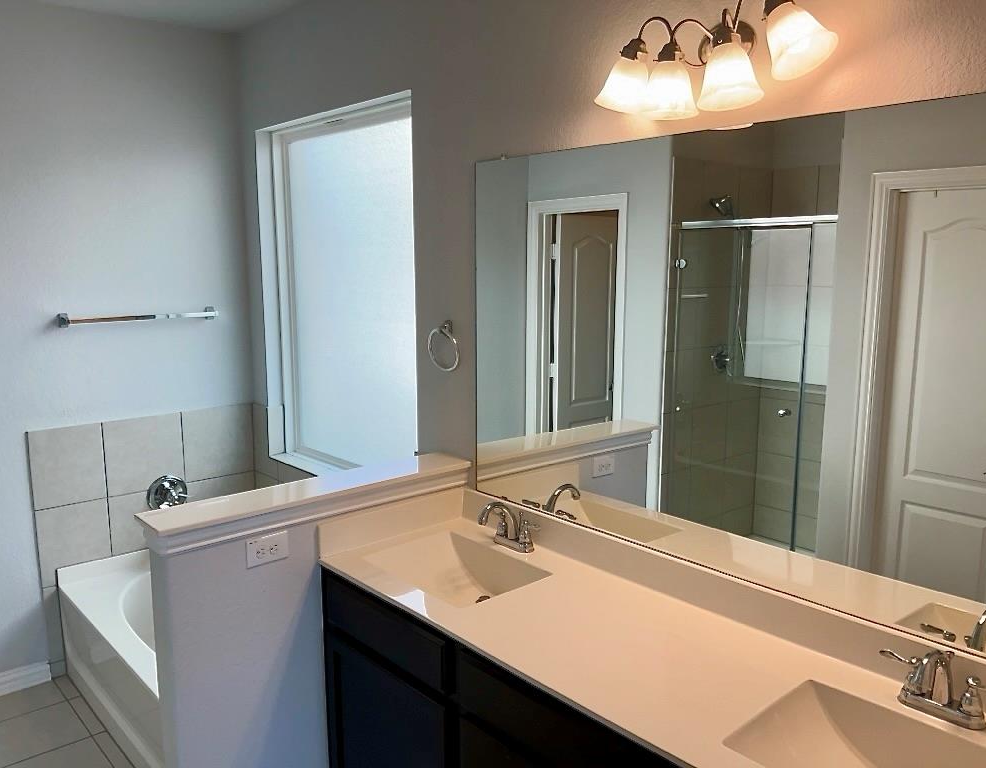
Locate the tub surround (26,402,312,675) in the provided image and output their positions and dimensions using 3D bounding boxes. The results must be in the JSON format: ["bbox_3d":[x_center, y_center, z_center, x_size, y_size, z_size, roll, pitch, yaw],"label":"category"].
[{"bbox_3d":[-1.040,0.776,3.127,0.985,1.094,1.524,-8,12,-41],"label":"tub surround"}]

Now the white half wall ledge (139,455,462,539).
[{"bbox_3d":[-0.514,0.317,2.414,1.032,0.019,0.178,-8,12,-41],"label":"white half wall ledge"}]

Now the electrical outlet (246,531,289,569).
[{"bbox_3d":[-0.632,0.469,2.252,0.128,0.079,0.012,-8,12,-41],"label":"electrical outlet"}]

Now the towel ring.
[{"bbox_3d":[-0.167,-0.129,2.694,0.060,0.168,0.165,-8,12,-41],"label":"towel ring"}]

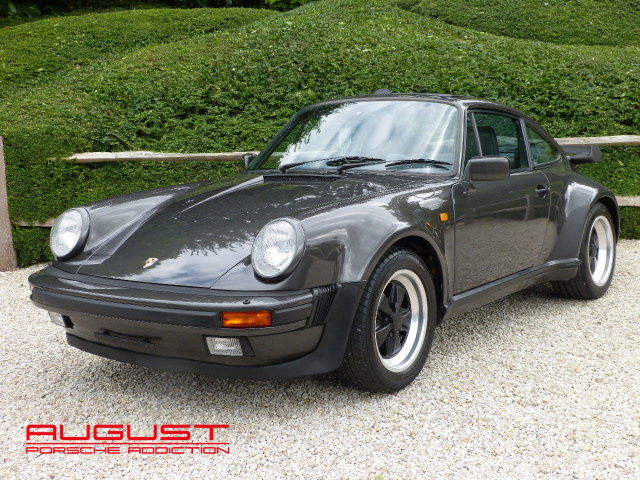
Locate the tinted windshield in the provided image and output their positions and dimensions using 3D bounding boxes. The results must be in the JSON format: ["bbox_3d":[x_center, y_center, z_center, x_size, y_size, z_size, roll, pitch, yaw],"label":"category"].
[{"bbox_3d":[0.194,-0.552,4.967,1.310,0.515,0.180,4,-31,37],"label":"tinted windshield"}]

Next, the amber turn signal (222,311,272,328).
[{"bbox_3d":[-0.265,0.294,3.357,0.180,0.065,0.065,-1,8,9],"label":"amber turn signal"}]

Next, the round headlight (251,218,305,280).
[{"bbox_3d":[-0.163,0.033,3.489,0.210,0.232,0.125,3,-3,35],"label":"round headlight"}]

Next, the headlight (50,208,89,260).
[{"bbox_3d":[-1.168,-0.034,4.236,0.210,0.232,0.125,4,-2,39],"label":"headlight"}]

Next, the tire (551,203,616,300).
[{"bbox_3d":[1.668,0.057,5.746,0.250,0.630,0.630,4,9,37],"label":"tire"}]

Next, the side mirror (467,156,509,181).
[{"bbox_3d":[0.857,-0.359,4.560,0.200,0.120,0.100,2,8,25],"label":"side mirror"}]

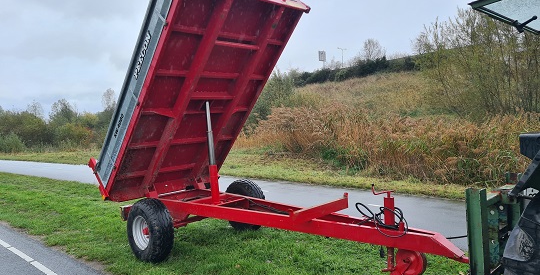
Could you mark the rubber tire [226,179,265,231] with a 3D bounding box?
[{"bbox_3d":[-0.378,1.024,6.071,0.265,0.765,0.765,-7,4,-44],"label":"rubber tire"}]

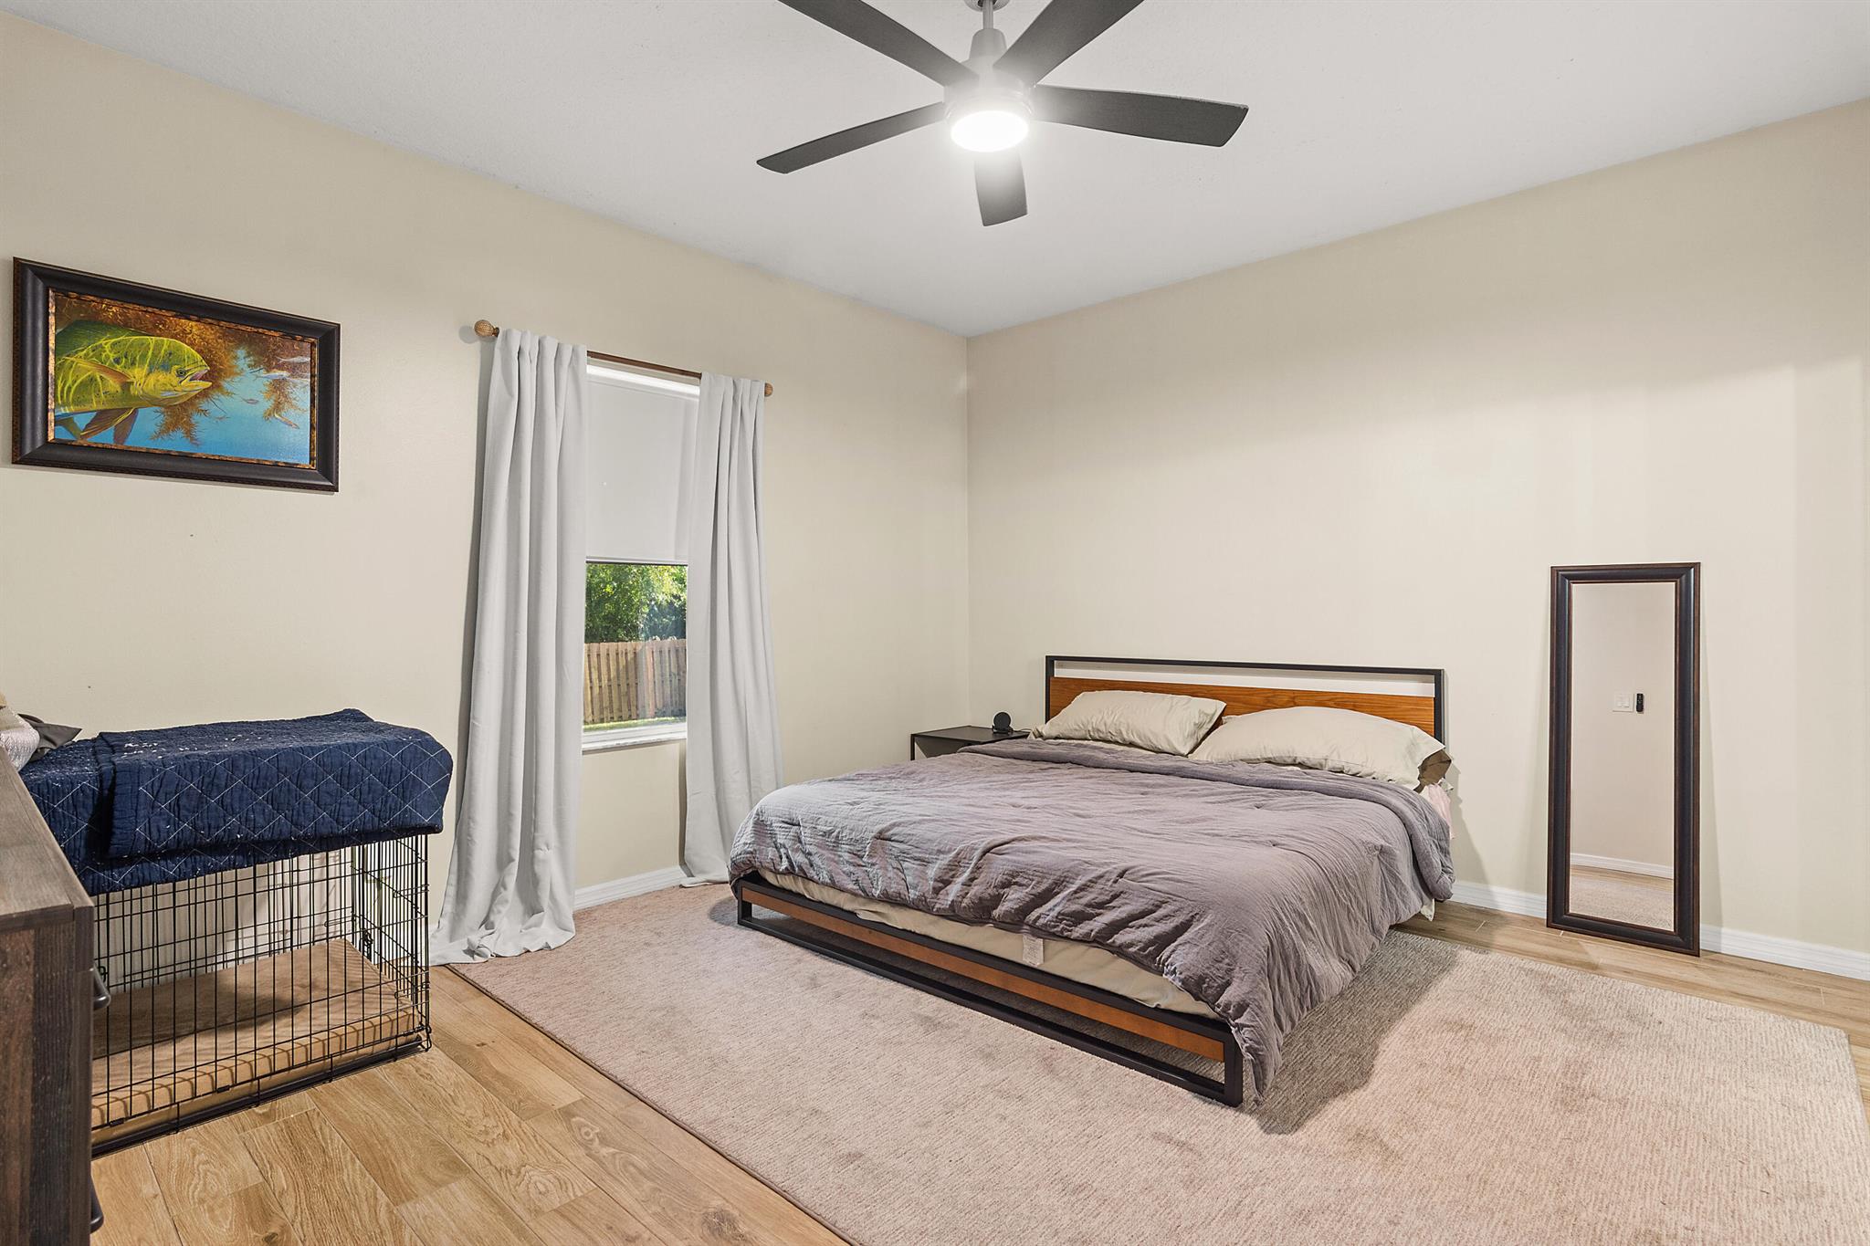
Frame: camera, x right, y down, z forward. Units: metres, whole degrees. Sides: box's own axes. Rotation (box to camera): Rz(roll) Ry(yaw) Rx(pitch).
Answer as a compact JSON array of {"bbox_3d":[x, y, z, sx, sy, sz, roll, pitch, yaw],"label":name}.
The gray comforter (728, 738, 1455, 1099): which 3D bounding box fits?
[{"bbox_3d":[0.572,0.878,3.290,2.120,0.500,1.800,1,1,40],"label":"gray comforter"}]

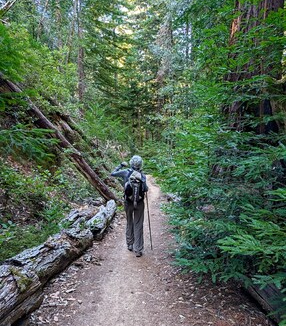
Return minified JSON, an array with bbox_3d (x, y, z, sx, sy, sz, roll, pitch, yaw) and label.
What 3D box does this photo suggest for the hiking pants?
[{"bbox_3d":[-0.133,1.009,4.330,0.330,0.940,0.360,0,1,2],"label":"hiking pants"}]

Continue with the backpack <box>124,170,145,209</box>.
[{"bbox_3d":[-0.123,0.411,4.120,0.310,0.560,0.240,0,1,2],"label":"backpack"}]

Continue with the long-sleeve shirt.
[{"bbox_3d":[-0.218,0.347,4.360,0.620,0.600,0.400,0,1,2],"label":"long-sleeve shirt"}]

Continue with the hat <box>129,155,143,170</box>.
[{"bbox_3d":[-0.103,-0.003,4.300,0.225,0.235,0.235,0,1,2],"label":"hat"}]

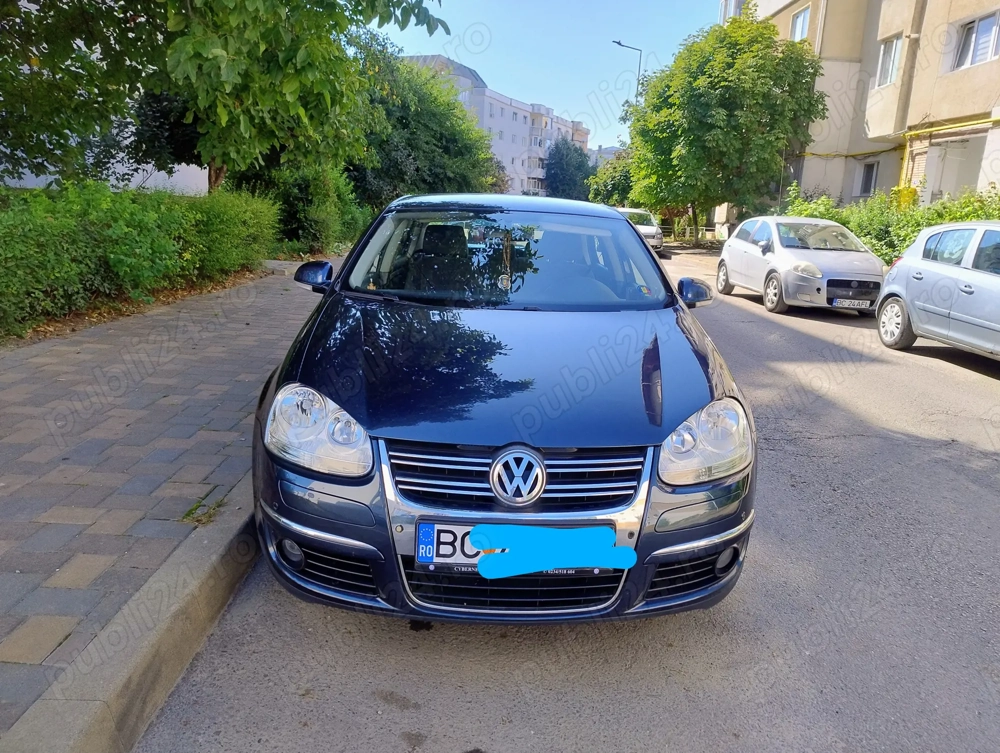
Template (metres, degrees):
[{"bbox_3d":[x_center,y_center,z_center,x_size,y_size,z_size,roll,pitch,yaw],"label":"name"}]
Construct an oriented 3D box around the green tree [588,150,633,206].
[{"bbox_3d":[5.976,-9.492,36.748,3.400,4.710,3.400,2,13,0],"label":"green tree"}]

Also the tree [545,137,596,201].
[{"bbox_3d":[6.567,-18.208,65.509,5.000,8.420,5.000,2,13,0],"label":"tree"}]

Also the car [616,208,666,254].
[{"bbox_3d":[4.410,-5.034,24.562,1.800,1.550,4.400,2,13,0],"label":"car"}]

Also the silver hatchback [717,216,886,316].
[{"bbox_3d":[5.090,-1.956,11.847,1.720,1.490,4.030,2,13,0],"label":"silver hatchback"}]

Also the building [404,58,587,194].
[{"bbox_3d":[0.506,-32.590,103.223,13.000,18.500,40.800,8,15,23],"label":"building"}]

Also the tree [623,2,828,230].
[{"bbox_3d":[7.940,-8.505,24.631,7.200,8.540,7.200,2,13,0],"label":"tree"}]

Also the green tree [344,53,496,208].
[{"bbox_3d":[-2.802,-7.344,22.951,5.800,6.230,5.800,2,13,0],"label":"green tree"}]

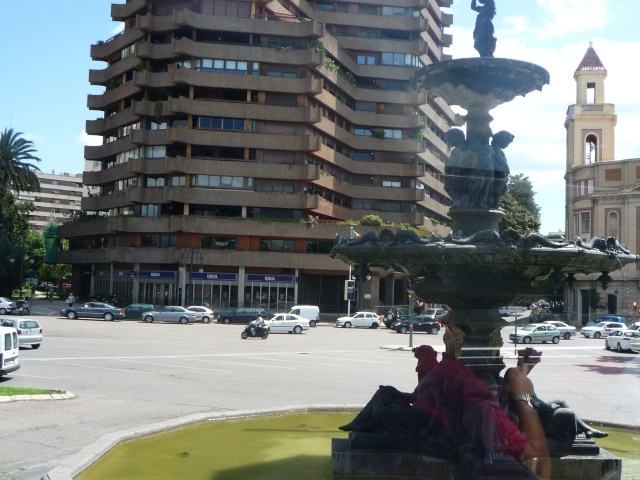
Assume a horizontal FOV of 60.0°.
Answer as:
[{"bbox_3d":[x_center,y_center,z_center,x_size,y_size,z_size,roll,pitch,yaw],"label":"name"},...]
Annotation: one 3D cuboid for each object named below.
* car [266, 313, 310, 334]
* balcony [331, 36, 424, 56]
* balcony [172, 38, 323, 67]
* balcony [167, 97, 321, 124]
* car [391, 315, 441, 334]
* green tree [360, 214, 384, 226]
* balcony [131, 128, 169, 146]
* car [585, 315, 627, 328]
[{"bbox_3d":[-2.947,6.066,40.700,4.500,1.440,1.730,3,-4,-20],"label":"car"},{"bbox_3d":[7.556,-23.536,67.598,11.672,1.600,1.449,2,-4,-6],"label":"balcony"},{"bbox_3d":[-7.742,-20.009,60.625,15.762,1.570,2.000,3,-4,-7],"label":"balcony"},{"bbox_3d":[-7.845,-13.505,58.549,15.974,1.750,2.200,3,-5,-5],"label":"balcony"},{"bbox_3d":[7.814,6.864,45.300,3.900,1.470,1.710,3,-4,-8],"label":"car"},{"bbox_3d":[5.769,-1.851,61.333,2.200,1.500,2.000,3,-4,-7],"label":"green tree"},{"bbox_3d":[-17.414,-10.572,57.356,3.797,1.600,2.000,3,-5,-5],"label":"balcony"},{"bbox_3d":[27.940,8.408,54.096,4.100,1.750,1.700,3,-5,-5],"label":"car"}]

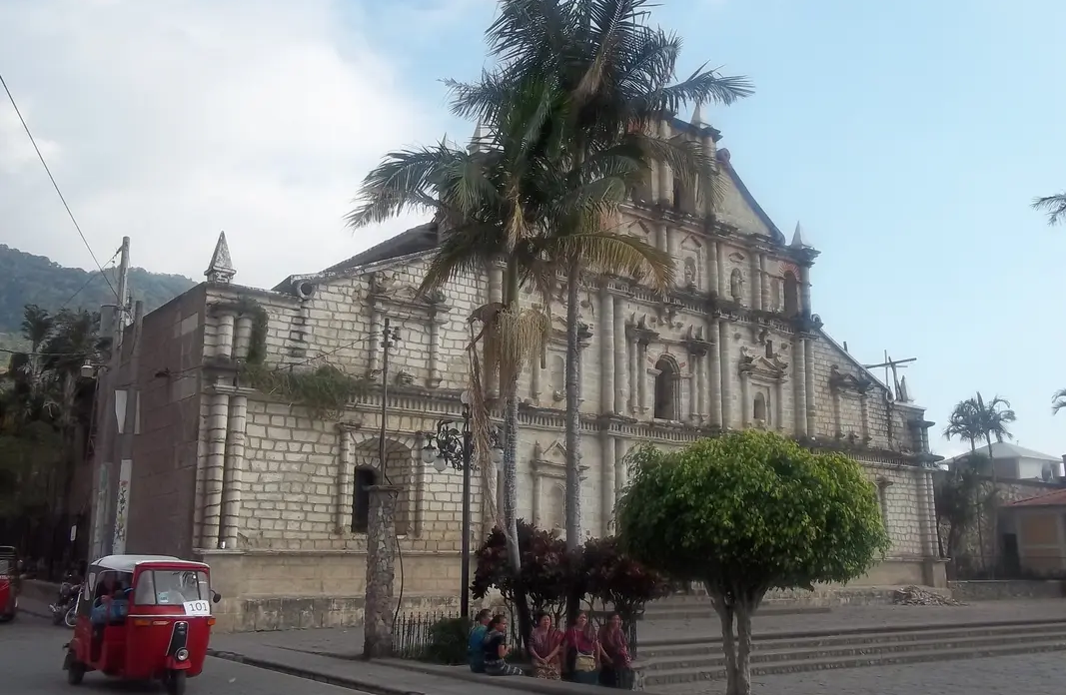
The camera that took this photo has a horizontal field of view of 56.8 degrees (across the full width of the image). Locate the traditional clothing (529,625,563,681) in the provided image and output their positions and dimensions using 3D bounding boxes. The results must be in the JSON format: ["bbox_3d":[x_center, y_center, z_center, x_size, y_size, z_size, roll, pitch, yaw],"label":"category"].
[{"bbox_3d":[0.203,4.249,13.508,0.500,0.820,0.580,2,-12,-7],"label":"traditional clothing"}]

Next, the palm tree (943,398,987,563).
[{"bbox_3d":[17.276,5.484,38.552,1.950,7.176,1.950,-5,-13,23],"label":"palm tree"}]

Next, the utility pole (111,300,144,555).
[{"bbox_3d":[-8.959,2.433,21.714,0.300,7.176,0.300,10,-16,-36],"label":"utility pole"}]

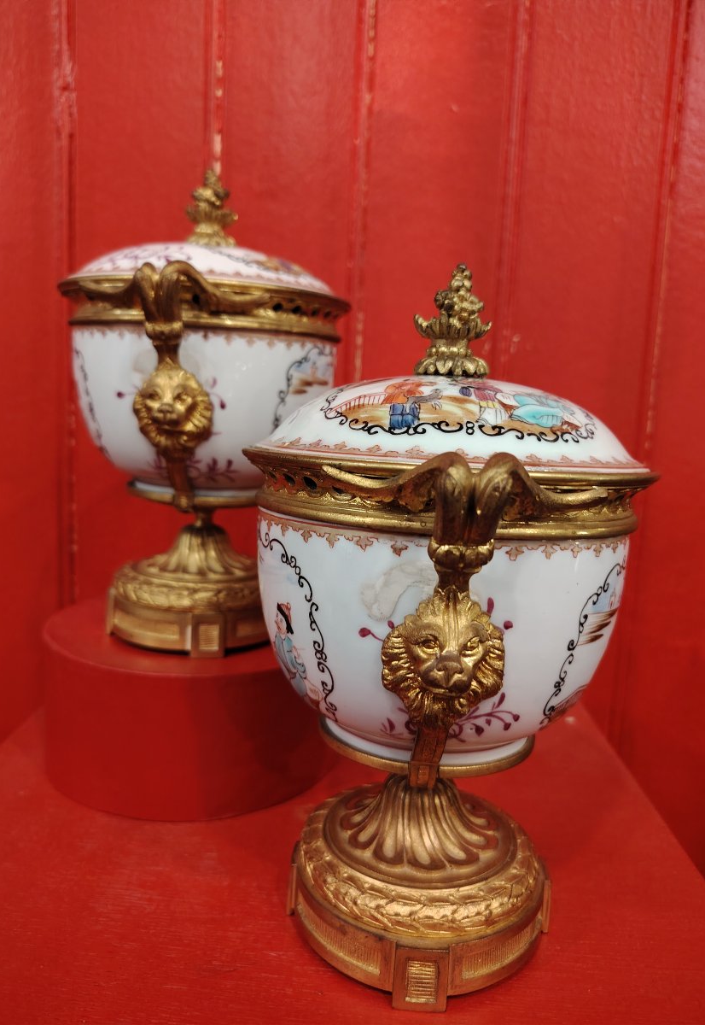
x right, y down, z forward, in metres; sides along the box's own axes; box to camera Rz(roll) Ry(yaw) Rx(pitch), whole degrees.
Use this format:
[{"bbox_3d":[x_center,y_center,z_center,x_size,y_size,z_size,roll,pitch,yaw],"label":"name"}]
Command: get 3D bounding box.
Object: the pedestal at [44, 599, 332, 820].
[{"bbox_3d":[-0.101,0.111,0.462,0.183,0.080,0.183,3,8,0],"label":"pedestal"}]

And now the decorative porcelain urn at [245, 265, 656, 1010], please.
[{"bbox_3d":[0.035,0.039,0.309,0.170,0.282,0.190,3,7,2],"label":"decorative porcelain urn"}]

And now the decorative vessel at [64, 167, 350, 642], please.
[{"bbox_3d":[-0.088,-0.063,0.432,0.170,0.274,0.190,4,10,2],"label":"decorative vessel"}]

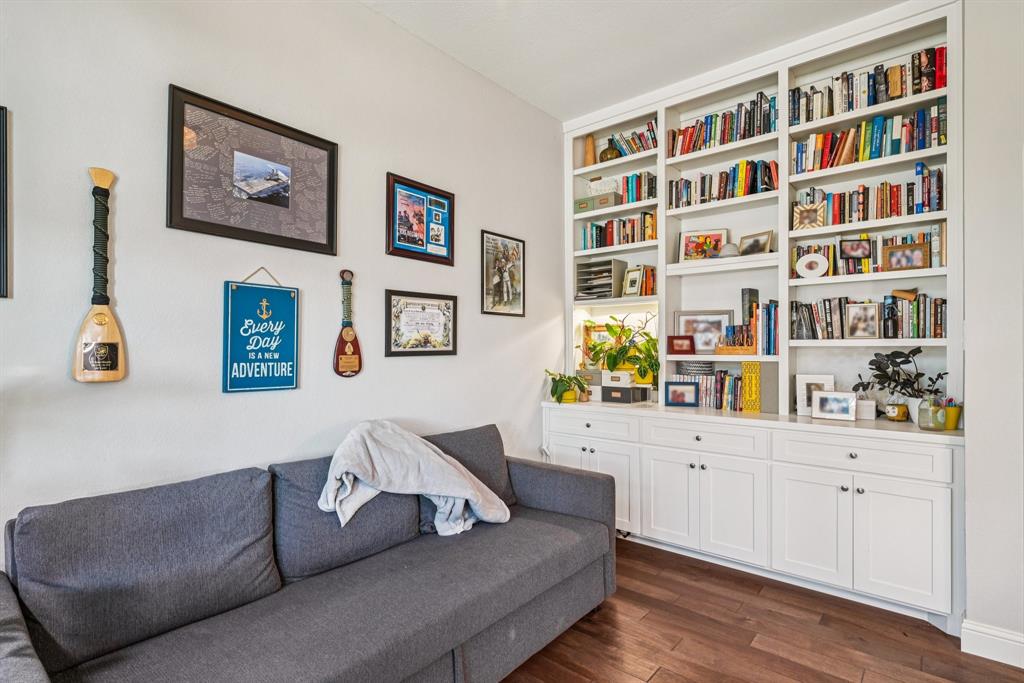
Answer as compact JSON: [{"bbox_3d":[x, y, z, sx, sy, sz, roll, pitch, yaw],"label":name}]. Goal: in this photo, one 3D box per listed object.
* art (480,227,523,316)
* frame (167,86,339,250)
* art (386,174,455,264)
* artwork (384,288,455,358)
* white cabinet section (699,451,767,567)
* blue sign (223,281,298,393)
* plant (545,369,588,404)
[{"bbox_3d":[-0.053,-0.439,3.240,0.022,0.537,0.434,0,-1,39],"label":"art"},{"bbox_3d":[-1.045,-0.669,2.027,0.033,0.526,0.663,0,-1,39],"label":"frame"},{"bbox_3d":[-0.500,-0.659,2.693,0.030,0.427,0.460,0,-1,39],"label":"art"},{"bbox_3d":[-0.494,-0.095,2.701,0.022,0.351,0.496,0,-1,39],"label":"artwork"},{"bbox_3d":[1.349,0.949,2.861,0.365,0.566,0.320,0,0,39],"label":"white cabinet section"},{"bbox_3d":[-1.046,-0.015,2.029,0.020,0.441,0.295,0,-1,39],"label":"blue sign"},{"bbox_3d":[0.400,0.328,3.540,0.290,0.265,0.260,0,-1,39],"label":"plant"}]

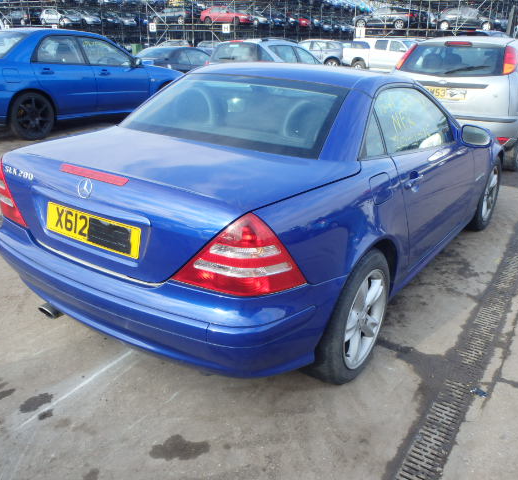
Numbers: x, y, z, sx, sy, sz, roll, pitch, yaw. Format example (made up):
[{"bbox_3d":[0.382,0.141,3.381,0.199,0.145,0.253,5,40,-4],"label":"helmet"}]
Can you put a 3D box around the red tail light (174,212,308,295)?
[{"bbox_3d":[-0.061,0.030,1.677,0.443,0.285,0.180,7,22,15],"label":"red tail light"}]

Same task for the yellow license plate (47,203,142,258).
[{"bbox_3d":[-0.625,-0.040,1.921,0.520,0.111,0.012,14,14,31],"label":"yellow license plate"}]

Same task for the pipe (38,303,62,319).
[{"bbox_3d":[-0.891,0.297,2.297,0.100,0.070,0.140,14,25,31],"label":"pipe"}]

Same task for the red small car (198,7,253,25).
[{"bbox_3d":[-2.499,-17.244,39.800,4.000,1.370,1.680,11,23,24],"label":"red small car"}]

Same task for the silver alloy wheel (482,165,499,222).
[{"bbox_3d":[1.728,-0.374,4.048,0.170,0.430,0.430,15,25,33],"label":"silver alloy wheel"}]

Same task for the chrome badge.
[{"bbox_3d":[-0.624,-0.185,1.864,0.080,0.080,0.013,14,10,31],"label":"chrome badge"}]

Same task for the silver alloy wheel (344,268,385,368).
[{"bbox_3d":[0.378,0.315,2.187,0.170,0.430,0.430,14,25,31],"label":"silver alloy wheel"}]

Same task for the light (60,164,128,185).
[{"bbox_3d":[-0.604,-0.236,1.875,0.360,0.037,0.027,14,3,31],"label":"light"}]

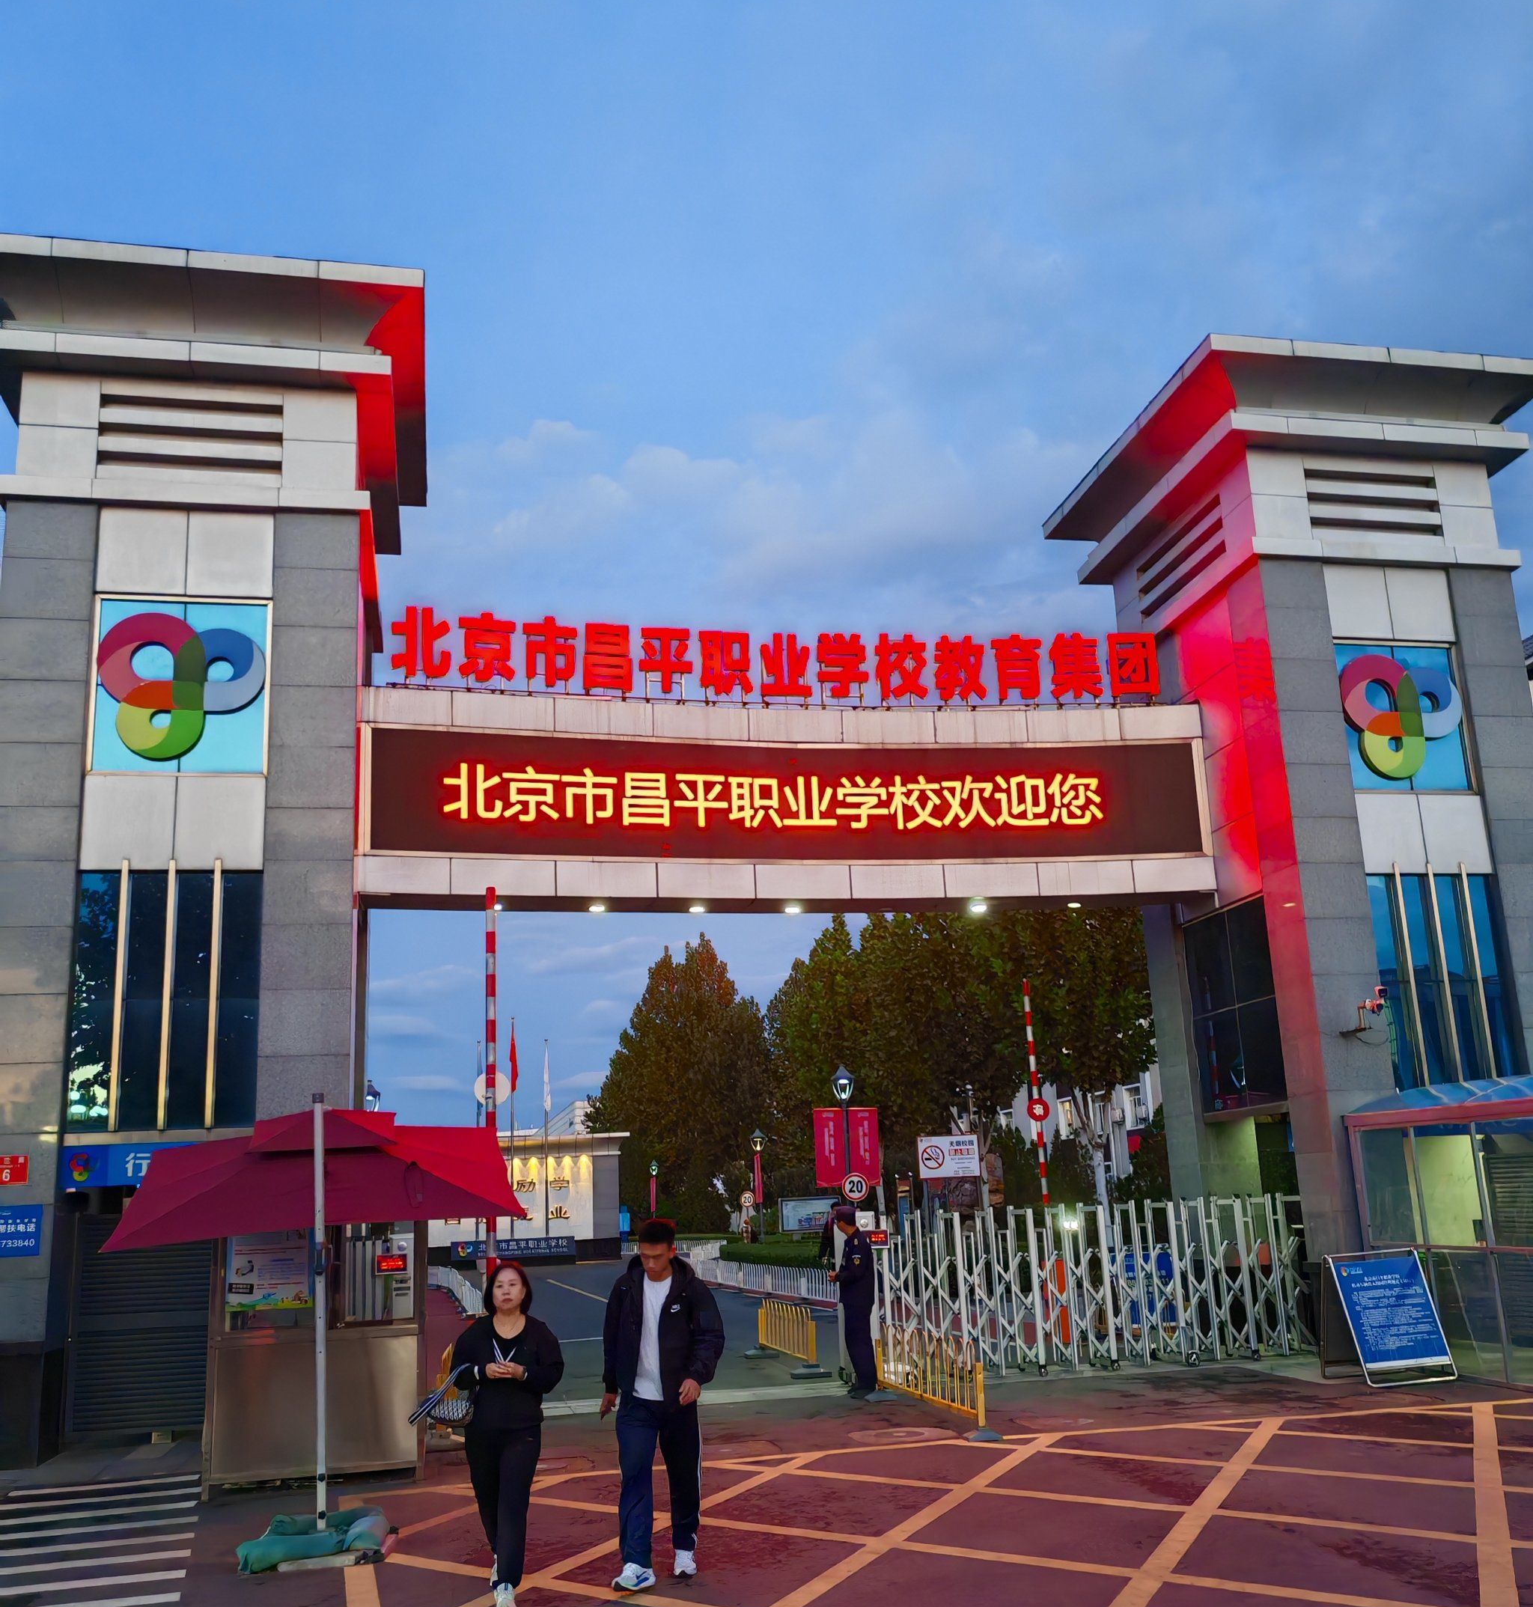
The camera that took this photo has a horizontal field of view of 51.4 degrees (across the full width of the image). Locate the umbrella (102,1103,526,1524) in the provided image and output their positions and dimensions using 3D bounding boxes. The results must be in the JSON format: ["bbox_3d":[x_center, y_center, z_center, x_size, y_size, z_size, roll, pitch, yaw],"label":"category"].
[{"bbox_3d":[-3.000,3.361,10.853,2.530,2.550,2.566,2,-15,-18],"label":"umbrella"}]

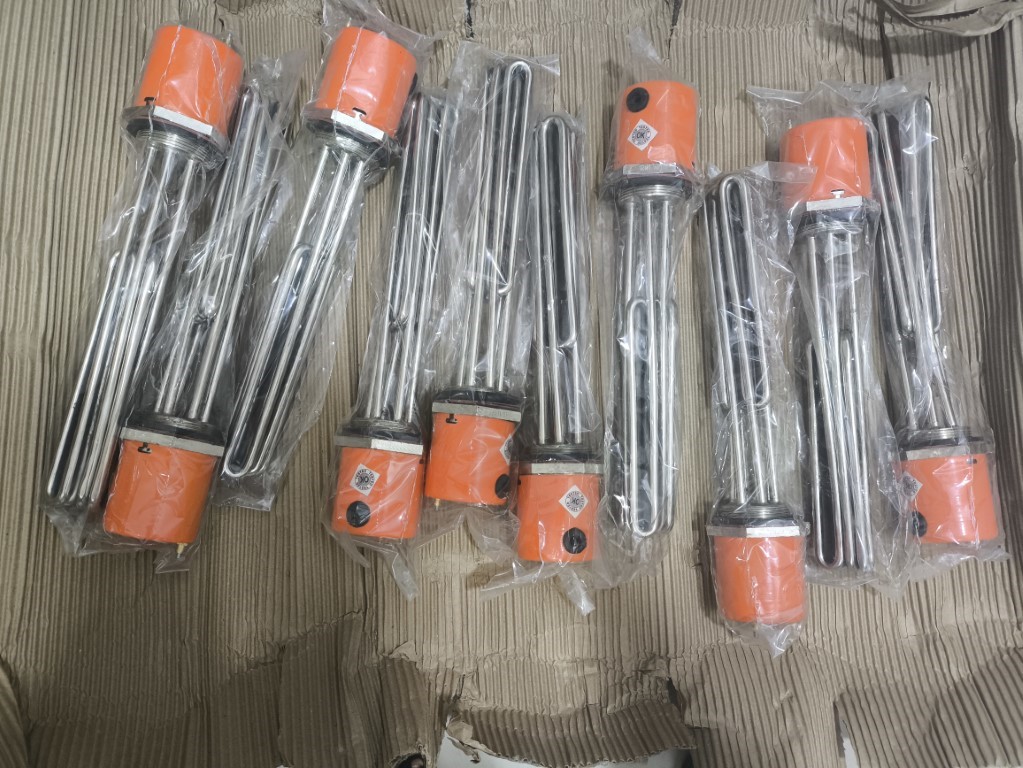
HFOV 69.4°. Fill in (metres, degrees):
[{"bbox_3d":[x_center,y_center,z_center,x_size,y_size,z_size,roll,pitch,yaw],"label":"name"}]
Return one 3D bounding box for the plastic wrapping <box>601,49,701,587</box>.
[{"bbox_3d":[0.125,-0.075,0.672,0.093,0.079,0.506,1,86,0],"label":"plastic wrapping"}]

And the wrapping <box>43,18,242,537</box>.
[{"bbox_3d":[-0.323,-0.076,0.628,0.108,0.079,0.447,16,86,1],"label":"wrapping"}]

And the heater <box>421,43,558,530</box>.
[{"bbox_3d":[-0.018,-0.091,0.669,0.091,0.079,0.449,5,86,0],"label":"heater"}]

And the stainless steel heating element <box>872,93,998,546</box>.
[{"bbox_3d":[0.389,-0.056,0.677,0.118,0.079,0.456,-2,86,-1],"label":"stainless steel heating element"}]

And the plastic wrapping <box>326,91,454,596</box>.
[{"bbox_3d":[-0.102,-0.041,0.669,0.092,0.079,0.468,7,86,0],"label":"plastic wrapping"}]

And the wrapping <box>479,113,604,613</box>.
[{"bbox_3d":[0.031,-0.021,0.674,0.113,0.079,0.465,0,86,0],"label":"wrapping"}]

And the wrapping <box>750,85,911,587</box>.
[{"bbox_3d":[0.312,-0.048,0.677,0.135,0.079,0.476,-3,86,-1],"label":"wrapping"}]

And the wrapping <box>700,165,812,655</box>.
[{"bbox_3d":[0.224,0.022,0.671,0.119,0.079,0.454,-1,86,0],"label":"wrapping"}]

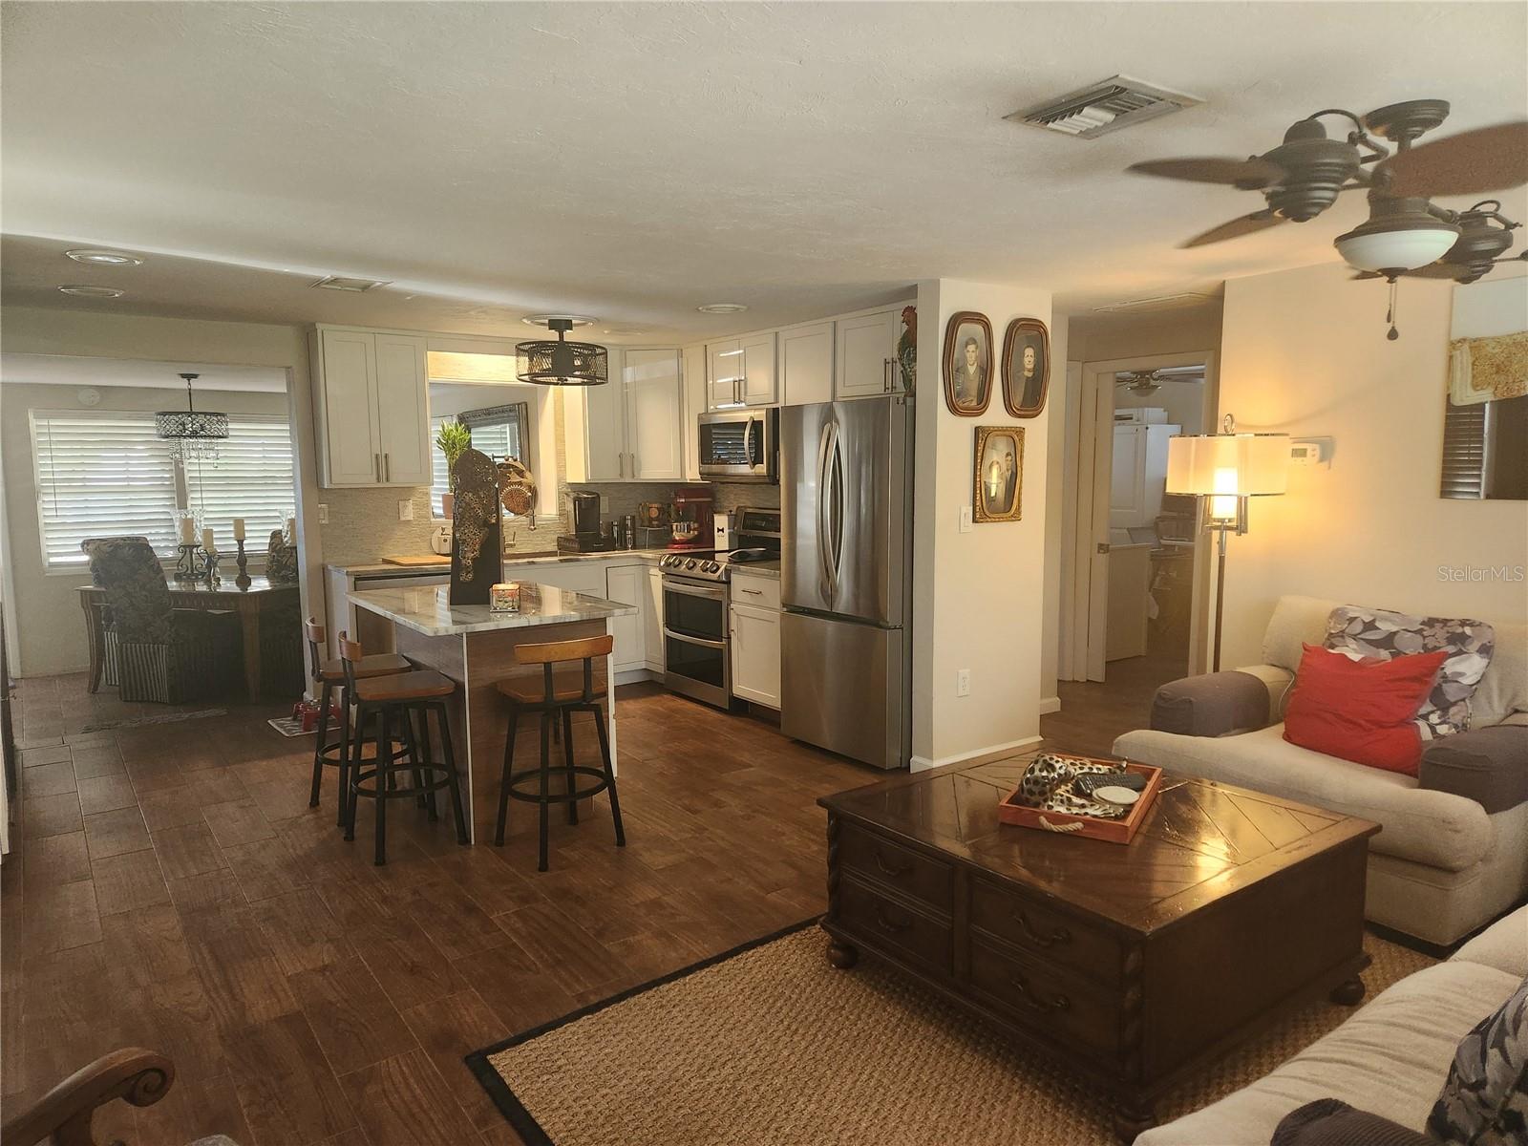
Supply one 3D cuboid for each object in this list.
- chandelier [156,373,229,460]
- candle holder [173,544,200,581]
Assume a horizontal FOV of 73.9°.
[{"bbox_3d":[-3.666,-0.994,6.509,0.420,0.540,0.420,-5,8,-35],"label":"chandelier"},{"bbox_3d":[-4.040,-0.083,7.136,0.200,0.265,0.200,-5,7,-36],"label":"candle holder"}]

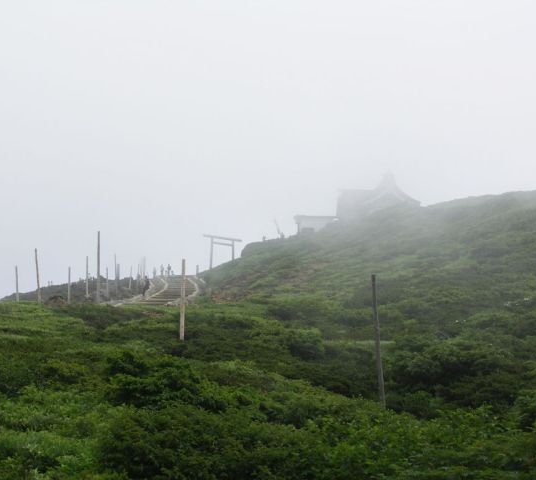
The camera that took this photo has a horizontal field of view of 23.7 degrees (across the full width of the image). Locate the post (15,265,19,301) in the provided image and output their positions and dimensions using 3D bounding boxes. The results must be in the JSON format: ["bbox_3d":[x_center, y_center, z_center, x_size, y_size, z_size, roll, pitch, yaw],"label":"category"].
[{"bbox_3d":[-18.262,3.244,93.000,0.160,2.850,0.160,-3,-7,0],"label":"post"}]

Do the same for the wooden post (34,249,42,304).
[{"bbox_3d":[-15.831,2.587,88.000,0.180,4.000,0.180,-6,-7,0],"label":"wooden post"}]

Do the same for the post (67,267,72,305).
[{"bbox_3d":[-14.604,3.426,94.000,0.160,2.900,0.160,0,-7,0],"label":"post"}]

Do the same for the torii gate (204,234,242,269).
[{"bbox_3d":[-6.628,2.234,190.000,7.200,5.500,0.400,6,-9,-42],"label":"torii gate"}]

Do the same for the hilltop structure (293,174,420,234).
[{"bbox_3d":[16.650,-6.302,240.000,22.500,11.000,13.000,0,-7,-3],"label":"hilltop structure"}]

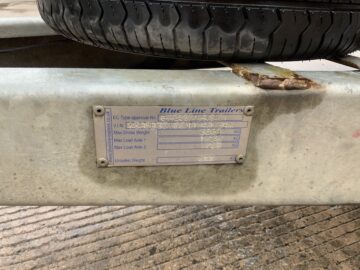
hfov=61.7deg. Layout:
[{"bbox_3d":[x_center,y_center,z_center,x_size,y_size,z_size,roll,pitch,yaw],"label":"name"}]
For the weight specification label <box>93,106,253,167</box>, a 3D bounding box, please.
[{"bbox_3d":[-0.004,0.002,0.233,0.120,0.051,0.002,-1,26,-9],"label":"weight specification label"}]

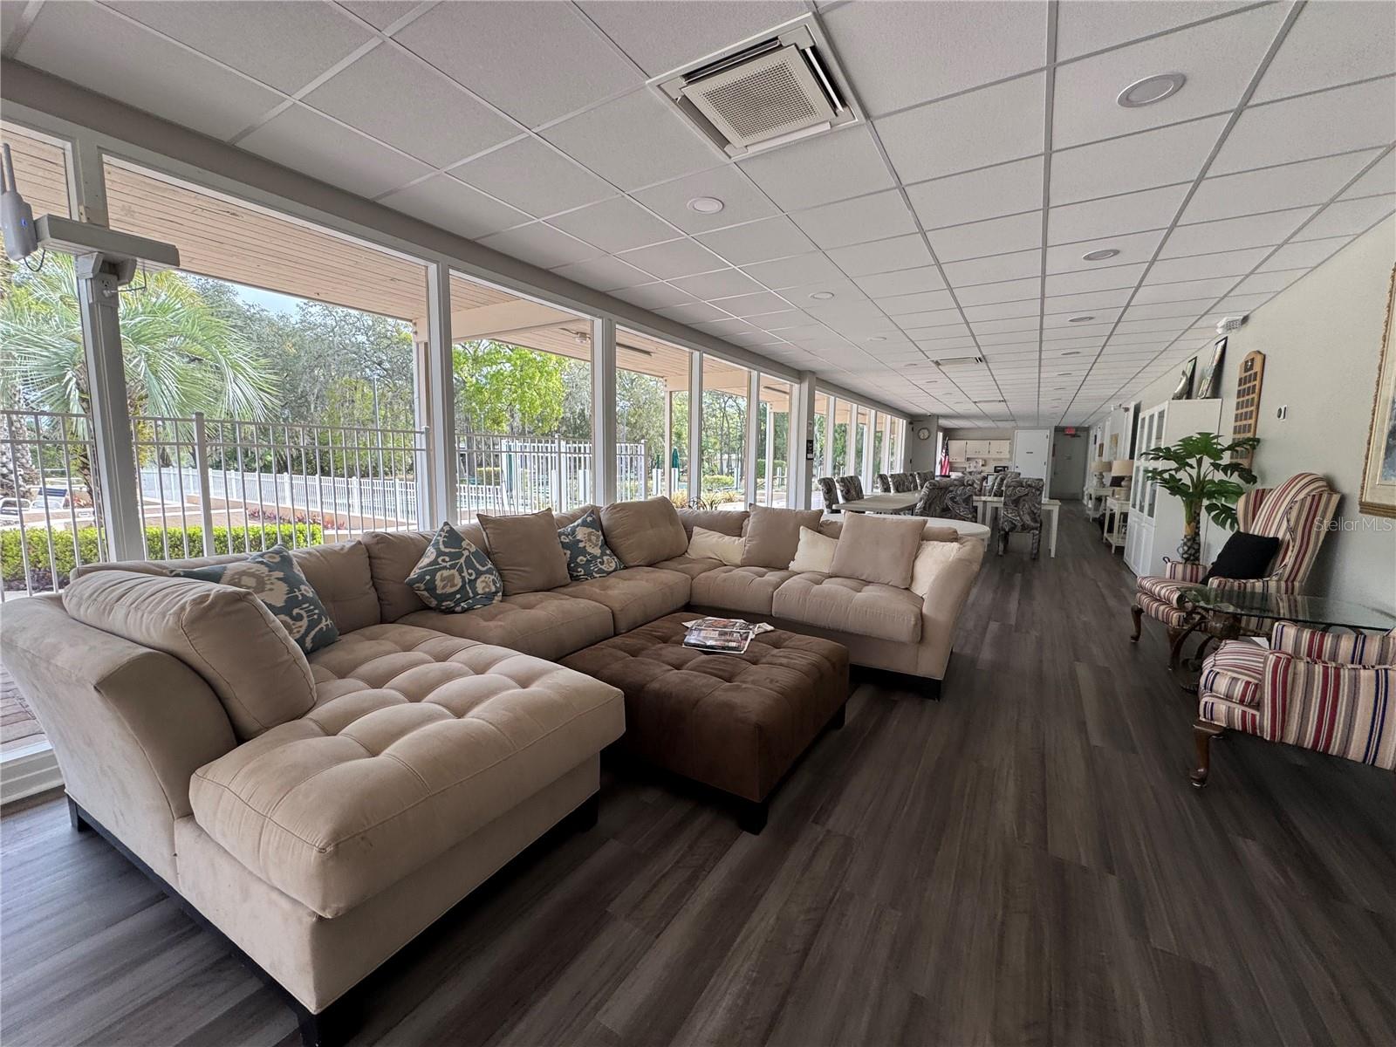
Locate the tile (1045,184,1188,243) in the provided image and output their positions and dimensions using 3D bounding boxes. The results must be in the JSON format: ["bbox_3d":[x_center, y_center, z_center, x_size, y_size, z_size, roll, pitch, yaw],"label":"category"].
[{"bbox_3d":[2.248,-1.661,3.069,0.601,0.025,0.600,5,7,30],"label":"tile"}]

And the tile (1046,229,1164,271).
[{"bbox_3d":[2.560,-1.713,3.584,0.603,0.024,0.606,4,7,31],"label":"tile"}]

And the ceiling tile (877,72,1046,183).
[{"bbox_3d":[1.101,-1.604,2.340,0.595,0.020,0.595,4,7,31],"label":"ceiling tile"}]

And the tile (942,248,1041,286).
[{"bbox_3d":[2.056,-1.767,3.925,0.595,0.020,0.595,4,7,31],"label":"tile"}]

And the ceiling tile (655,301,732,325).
[{"bbox_3d":[-0.021,-1.900,5.118,0.560,0.024,0.606,4,7,31],"label":"ceiling tile"}]

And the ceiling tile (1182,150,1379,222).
[{"bbox_3d":[2.784,-1.636,2.774,0.595,0.020,0.595,4,7,31],"label":"ceiling tile"}]

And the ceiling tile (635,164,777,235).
[{"bbox_3d":[0.054,-1.681,2.962,0.595,0.020,0.595,4,7,31],"label":"ceiling tile"}]

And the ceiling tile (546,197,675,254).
[{"bbox_3d":[-0.469,-1.719,3.273,0.595,0.020,0.595,4,7,31],"label":"ceiling tile"}]

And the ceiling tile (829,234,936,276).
[{"bbox_3d":[1.203,-1.736,3.676,0.603,0.024,0.606,4,7,31],"label":"ceiling tile"}]

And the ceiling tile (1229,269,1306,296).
[{"bbox_3d":[4.109,-1.750,4.086,0.314,0.025,0.600,5,7,30],"label":"ceiling tile"}]

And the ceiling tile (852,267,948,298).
[{"bbox_3d":[1.519,-1.788,4.202,0.603,0.024,0.606,4,7,31],"label":"ceiling tile"}]

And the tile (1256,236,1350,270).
[{"bbox_3d":[3.821,-1.715,3.593,0.310,0.020,0.595,4,7,31],"label":"tile"}]

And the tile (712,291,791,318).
[{"bbox_3d":[0.486,-1.883,4.859,0.595,0.020,0.595,4,7,31],"label":"tile"}]

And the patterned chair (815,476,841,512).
[{"bbox_3d":[1.930,-0.033,7.402,0.630,1.070,0.470,4,7,29],"label":"patterned chair"}]

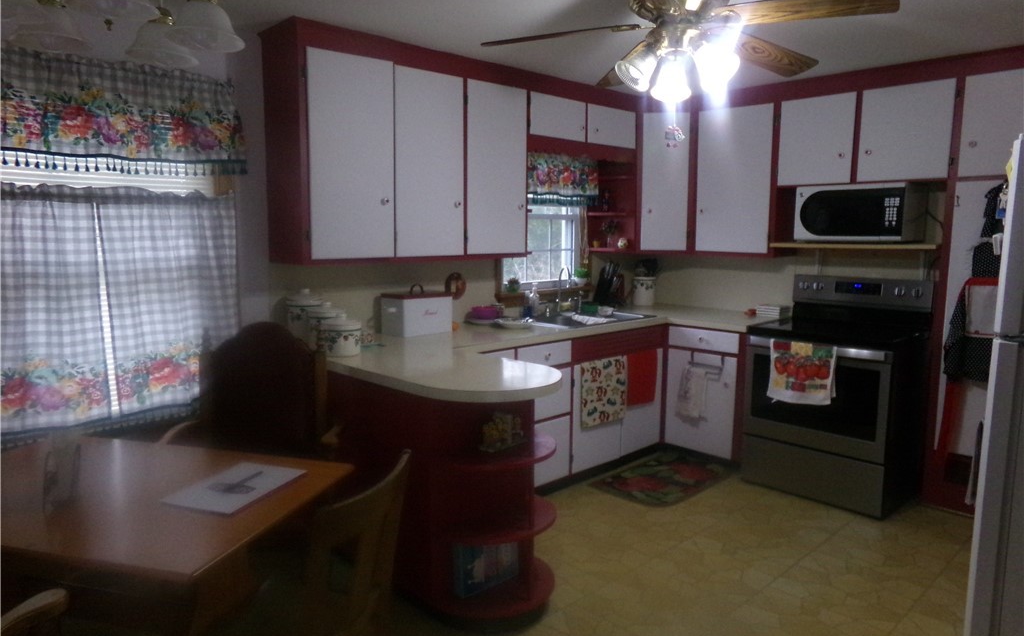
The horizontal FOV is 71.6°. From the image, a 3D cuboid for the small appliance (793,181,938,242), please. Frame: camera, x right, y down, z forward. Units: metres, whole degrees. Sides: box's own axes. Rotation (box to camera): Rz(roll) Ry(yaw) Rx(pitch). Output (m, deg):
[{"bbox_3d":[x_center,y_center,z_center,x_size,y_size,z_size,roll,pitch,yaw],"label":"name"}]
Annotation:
[{"bbox_3d":[1.954,-0.577,3.987,0.367,0.308,0.568,-6,10,-44],"label":"small appliance"}]

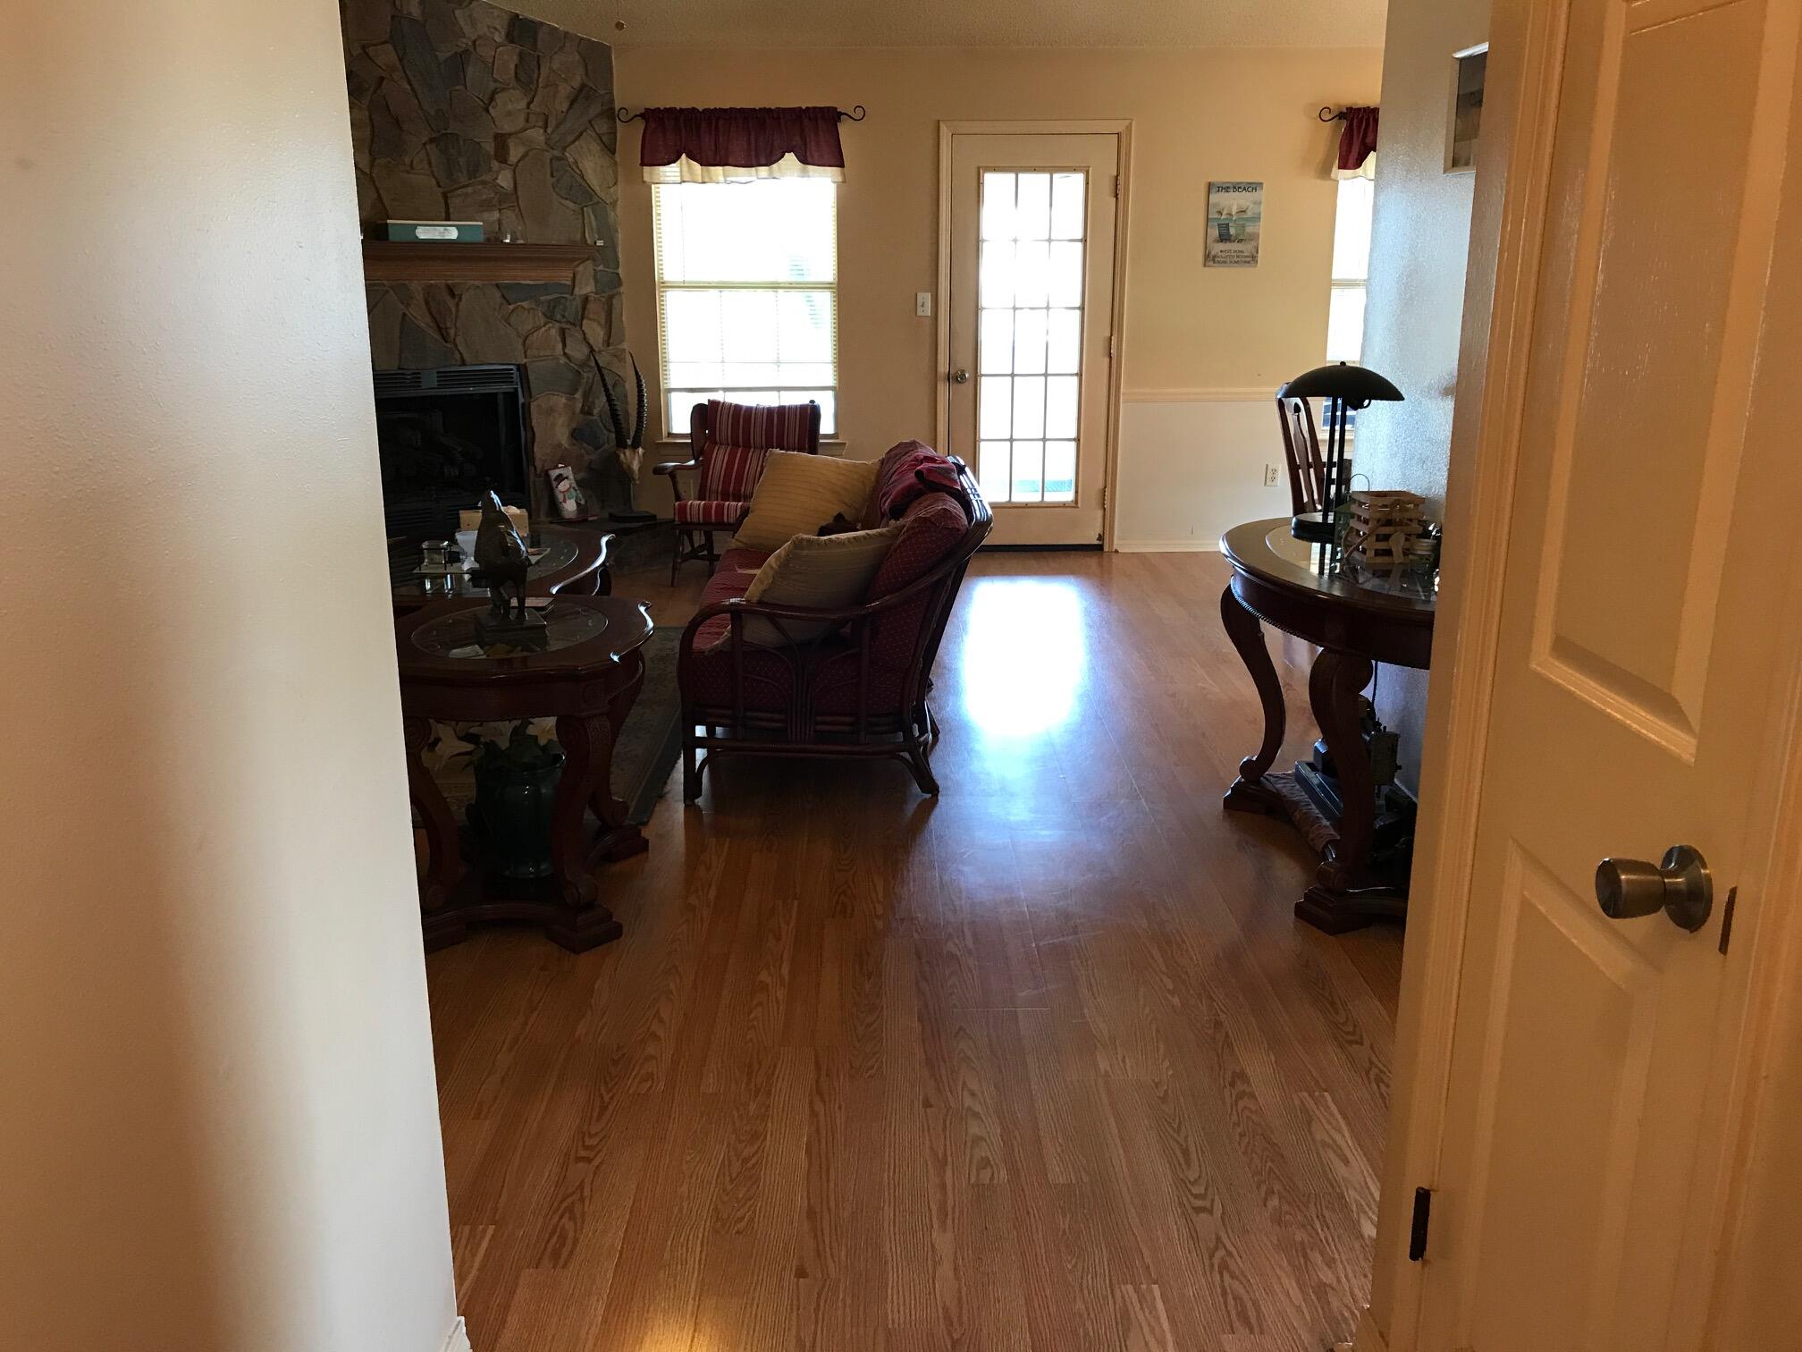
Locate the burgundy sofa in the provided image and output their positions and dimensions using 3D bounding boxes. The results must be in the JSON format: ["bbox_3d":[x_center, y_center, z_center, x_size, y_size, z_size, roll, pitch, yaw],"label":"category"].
[{"bbox_3d":[-0.183,-0.274,4.656,0.840,0.840,1.650,0,15,-1],"label":"burgundy sofa"}]

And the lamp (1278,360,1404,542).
[{"bbox_3d":[1.118,-0.588,3.760,0.316,0.437,0.316,0,15,-1],"label":"lamp"}]

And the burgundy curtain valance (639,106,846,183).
[{"bbox_3d":[-0.763,-2.584,7.083,0.985,0.345,0.100,0,15,-1],"label":"burgundy curtain valance"}]

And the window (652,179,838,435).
[{"bbox_3d":[-0.780,-1.924,7.364,0.910,1.400,0.120,0,15,-1],"label":"window"}]

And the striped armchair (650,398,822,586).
[{"bbox_3d":[-0.748,-0.899,7.018,0.670,0.820,0.750,3,15,9],"label":"striped armchair"}]

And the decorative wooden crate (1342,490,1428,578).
[{"bbox_3d":[1.145,-0.349,3.426,0.145,0.150,0.150,0,15,-1],"label":"decorative wooden crate"}]

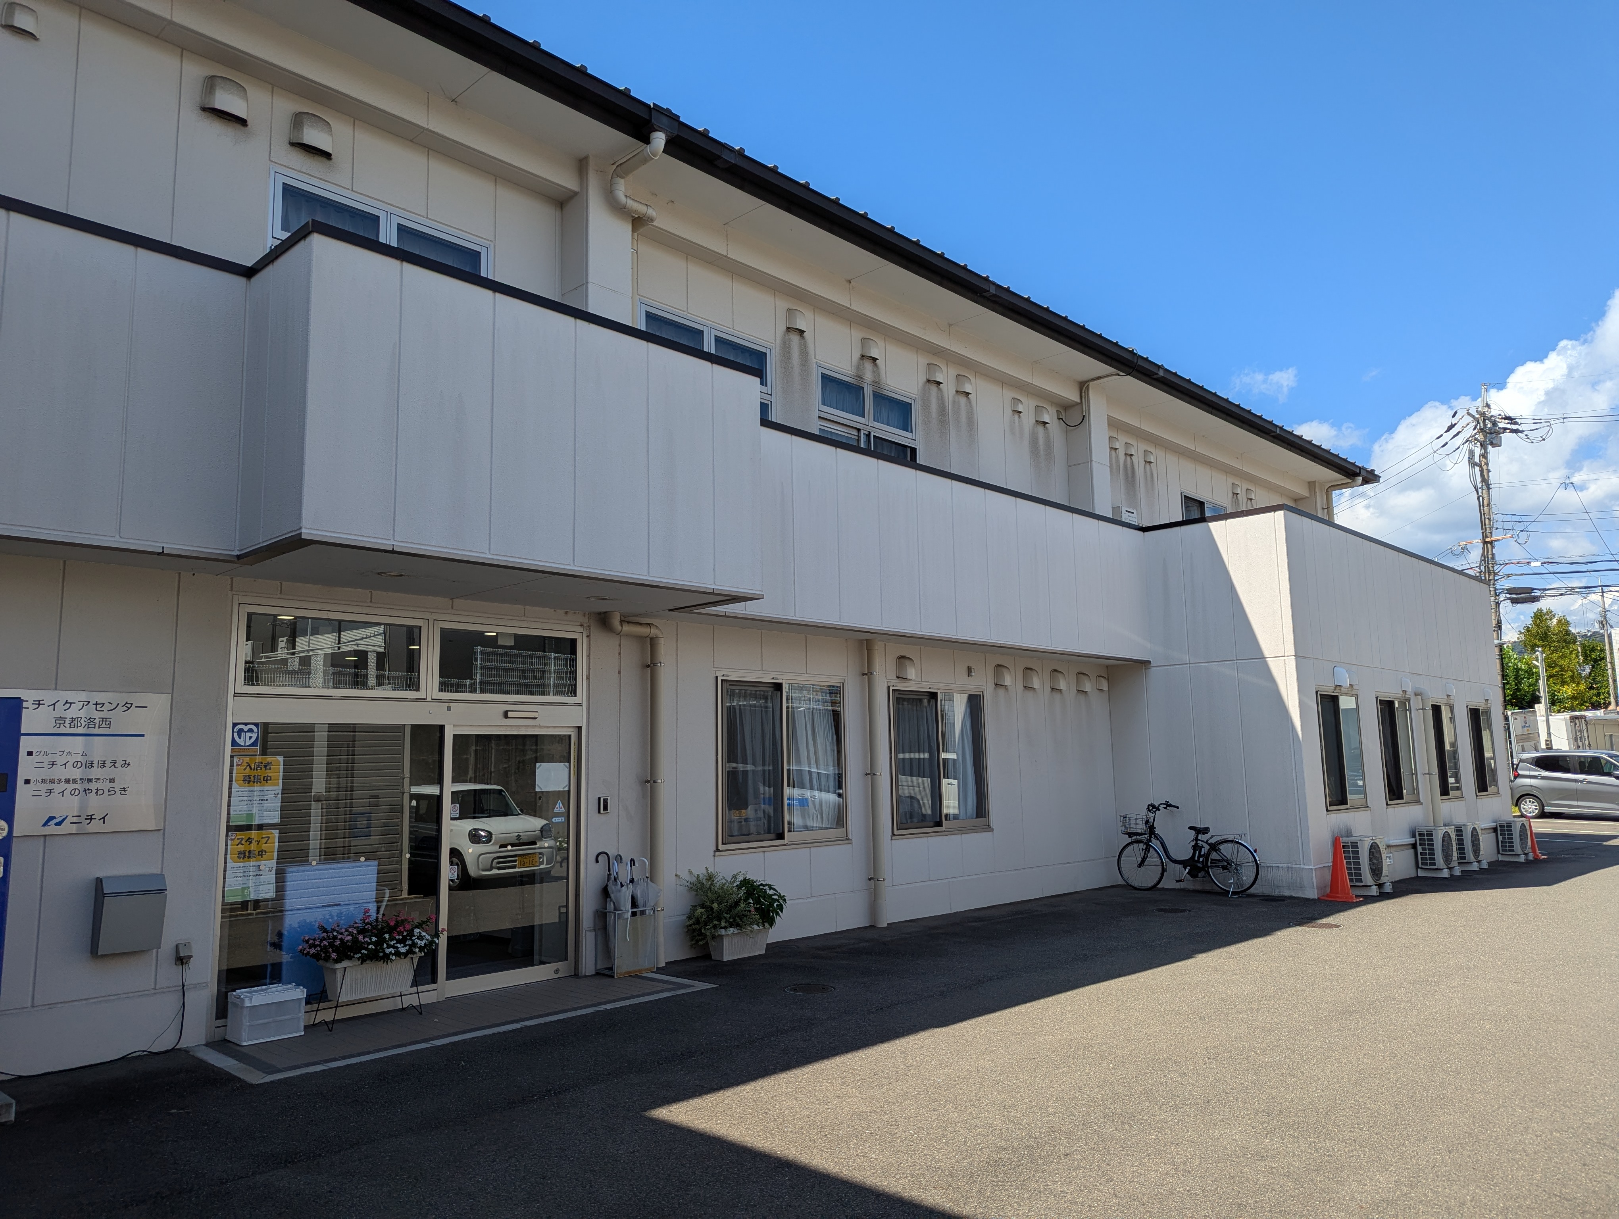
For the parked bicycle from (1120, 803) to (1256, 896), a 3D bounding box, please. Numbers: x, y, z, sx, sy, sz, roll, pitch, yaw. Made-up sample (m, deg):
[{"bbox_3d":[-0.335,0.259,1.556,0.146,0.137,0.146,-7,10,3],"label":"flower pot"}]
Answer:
[{"bbox_3d":[4.592,2.905,13.721,1.786,1.084,0.562,-9,-11,43],"label":"parked bicycle"}]

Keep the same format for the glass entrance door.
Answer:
[{"bbox_3d":[-2.189,1.818,8.344,0.080,1.906,1.124,-9,-11,43],"label":"glass entrance door"}]

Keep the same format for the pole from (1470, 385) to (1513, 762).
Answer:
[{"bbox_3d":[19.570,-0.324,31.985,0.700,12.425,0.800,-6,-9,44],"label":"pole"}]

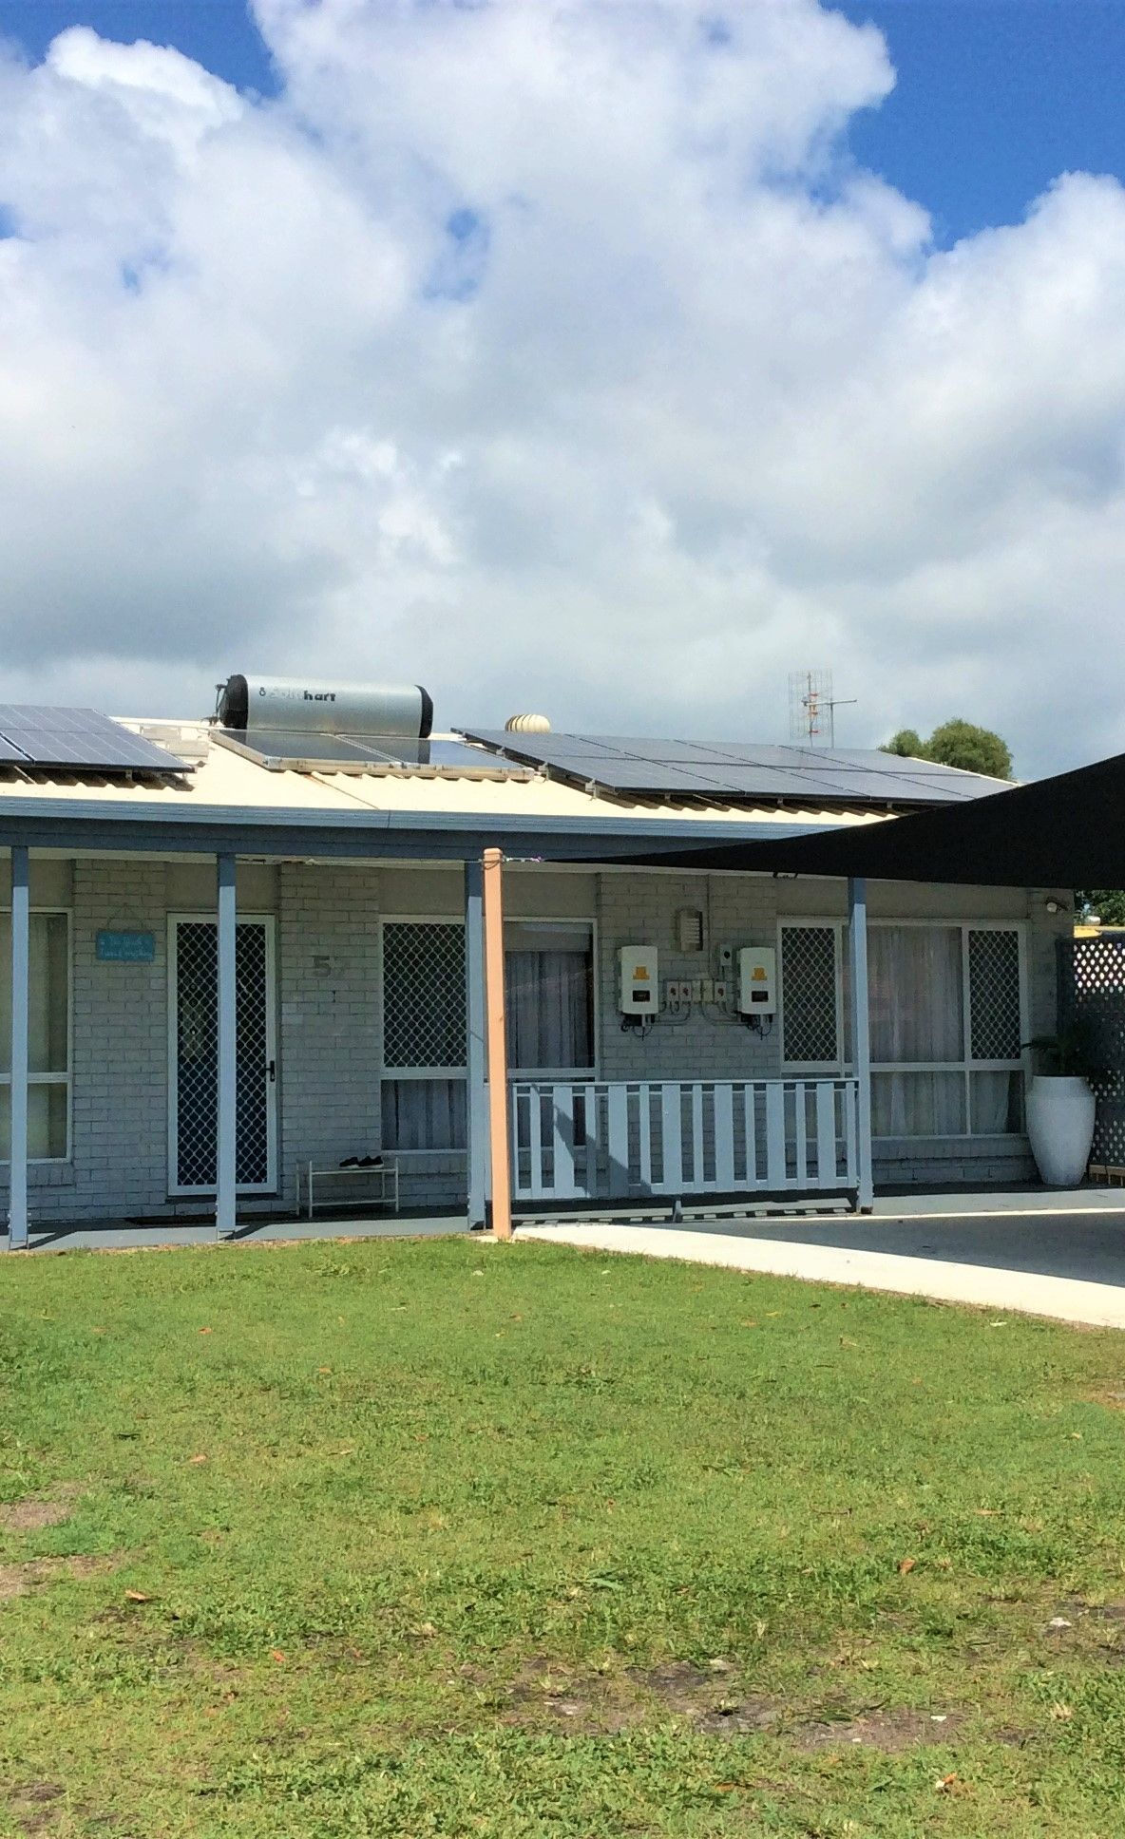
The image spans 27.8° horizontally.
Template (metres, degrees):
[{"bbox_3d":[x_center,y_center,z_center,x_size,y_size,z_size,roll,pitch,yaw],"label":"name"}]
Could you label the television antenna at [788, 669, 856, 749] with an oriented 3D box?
[{"bbox_3d":[2.724,-2.175,23.800,0.680,0.920,0.250,-2,-4,30],"label":"television antenna"}]

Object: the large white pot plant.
[{"bbox_3d":[4.187,1.540,19.039,0.640,1.351,0.620,0,-3,0],"label":"large white pot plant"}]

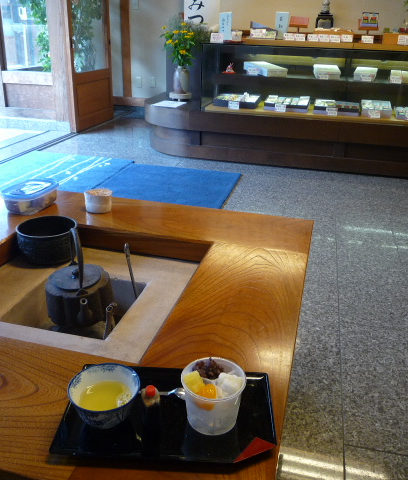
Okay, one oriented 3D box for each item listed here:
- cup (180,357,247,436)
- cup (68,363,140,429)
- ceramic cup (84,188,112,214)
[{"bbox_3d":[0.012,0.210,0.615,0.085,0.067,0.085,1,24,-1],"label":"cup"},{"bbox_3d":[-0.130,0.215,0.614,0.092,0.052,0.092,1,24,-1],"label":"cup"},{"bbox_3d":[-0.307,-0.114,1.358,0.081,0.053,0.081,1,24,-1],"label":"ceramic cup"}]

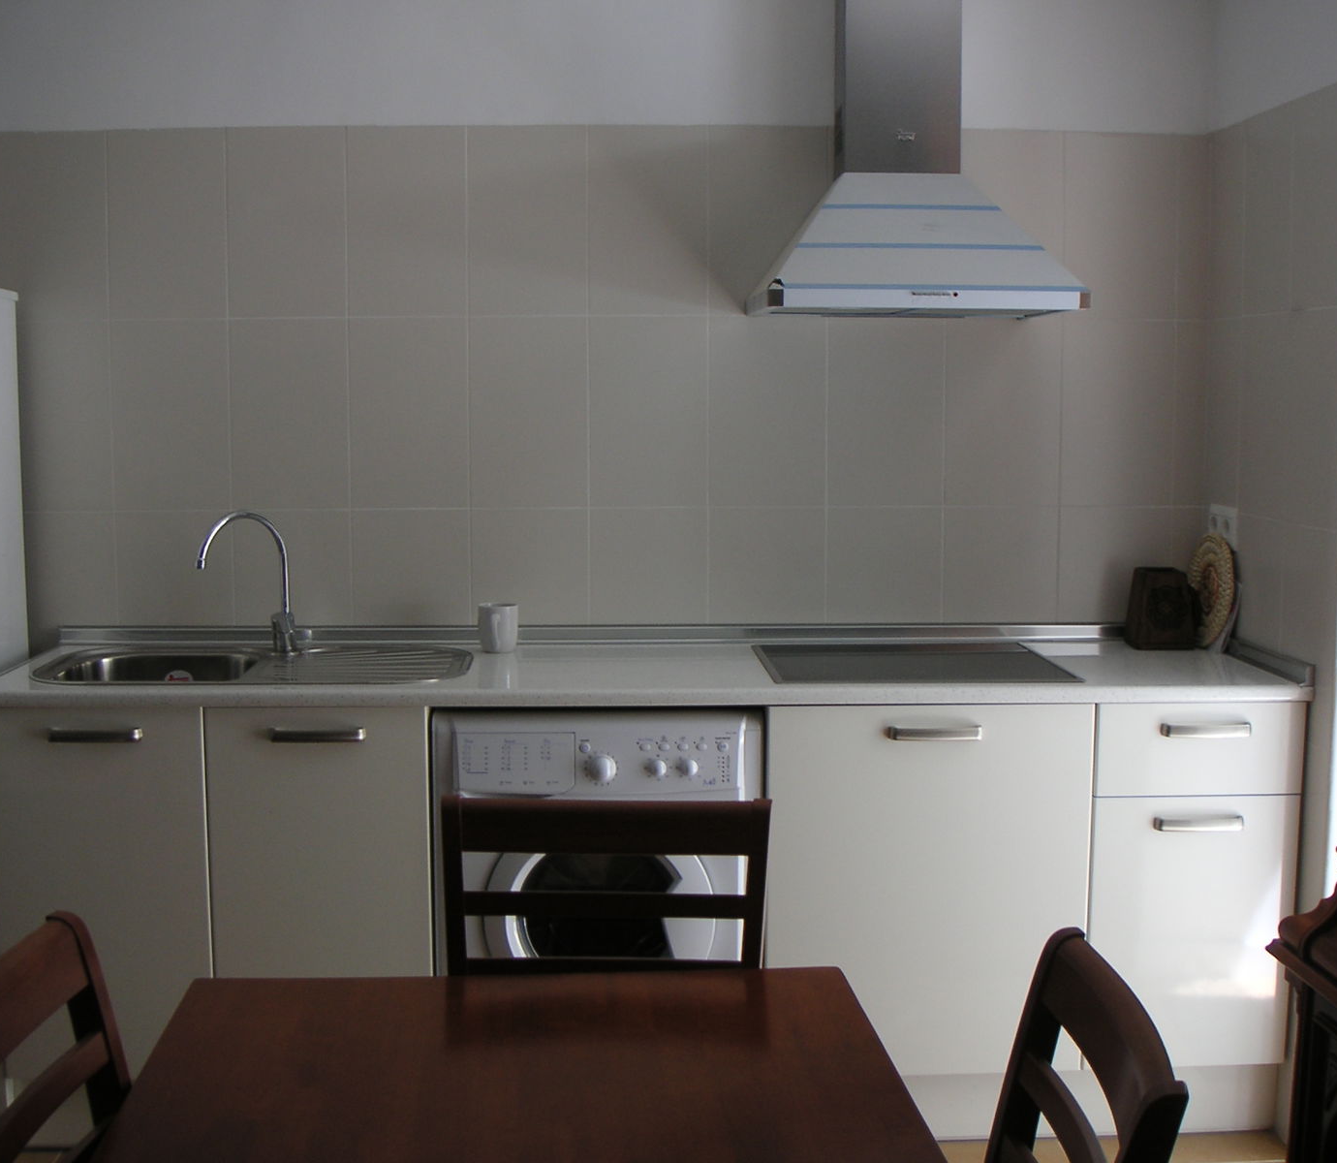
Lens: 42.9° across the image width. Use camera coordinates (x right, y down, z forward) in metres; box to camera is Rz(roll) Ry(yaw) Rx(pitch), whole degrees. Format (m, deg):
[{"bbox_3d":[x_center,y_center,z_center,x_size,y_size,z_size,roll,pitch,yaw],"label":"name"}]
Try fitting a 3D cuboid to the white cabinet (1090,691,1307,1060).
[{"bbox_3d":[0.944,0.530,3.385,0.400,0.700,0.580,0,5,-1],"label":"white cabinet"}]

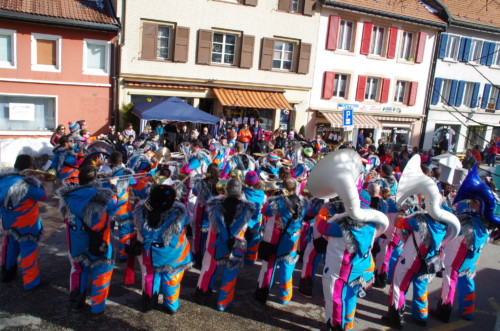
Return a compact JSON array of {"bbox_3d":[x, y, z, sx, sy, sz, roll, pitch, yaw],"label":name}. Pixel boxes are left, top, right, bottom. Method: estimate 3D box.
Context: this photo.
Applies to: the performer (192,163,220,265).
[{"bbox_3d":[-0.719,0.805,6.176,0.530,1.680,0.460,7,9,18],"label":"performer"}]

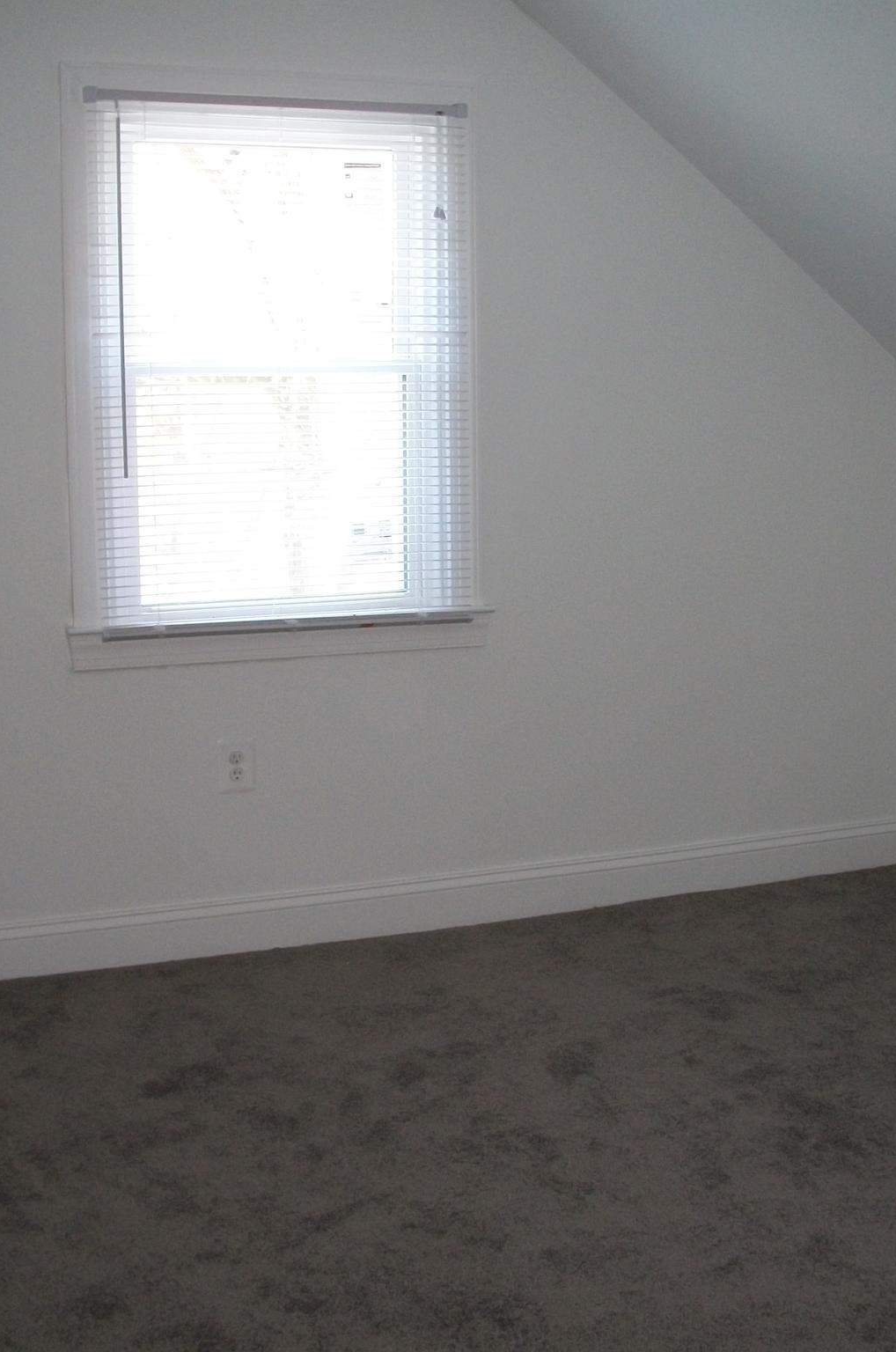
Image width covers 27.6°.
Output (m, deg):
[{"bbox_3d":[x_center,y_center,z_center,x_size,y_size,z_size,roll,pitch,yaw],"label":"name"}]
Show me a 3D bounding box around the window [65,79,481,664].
[{"bbox_3d":[-0.370,-0.667,4.048,0.955,1.245,0.100,-4,10,-21],"label":"window"}]

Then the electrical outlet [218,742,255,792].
[{"bbox_3d":[-0.479,0.206,4.142,0.078,0.119,0.012,-4,10,-21],"label":"electrical outlet"}]

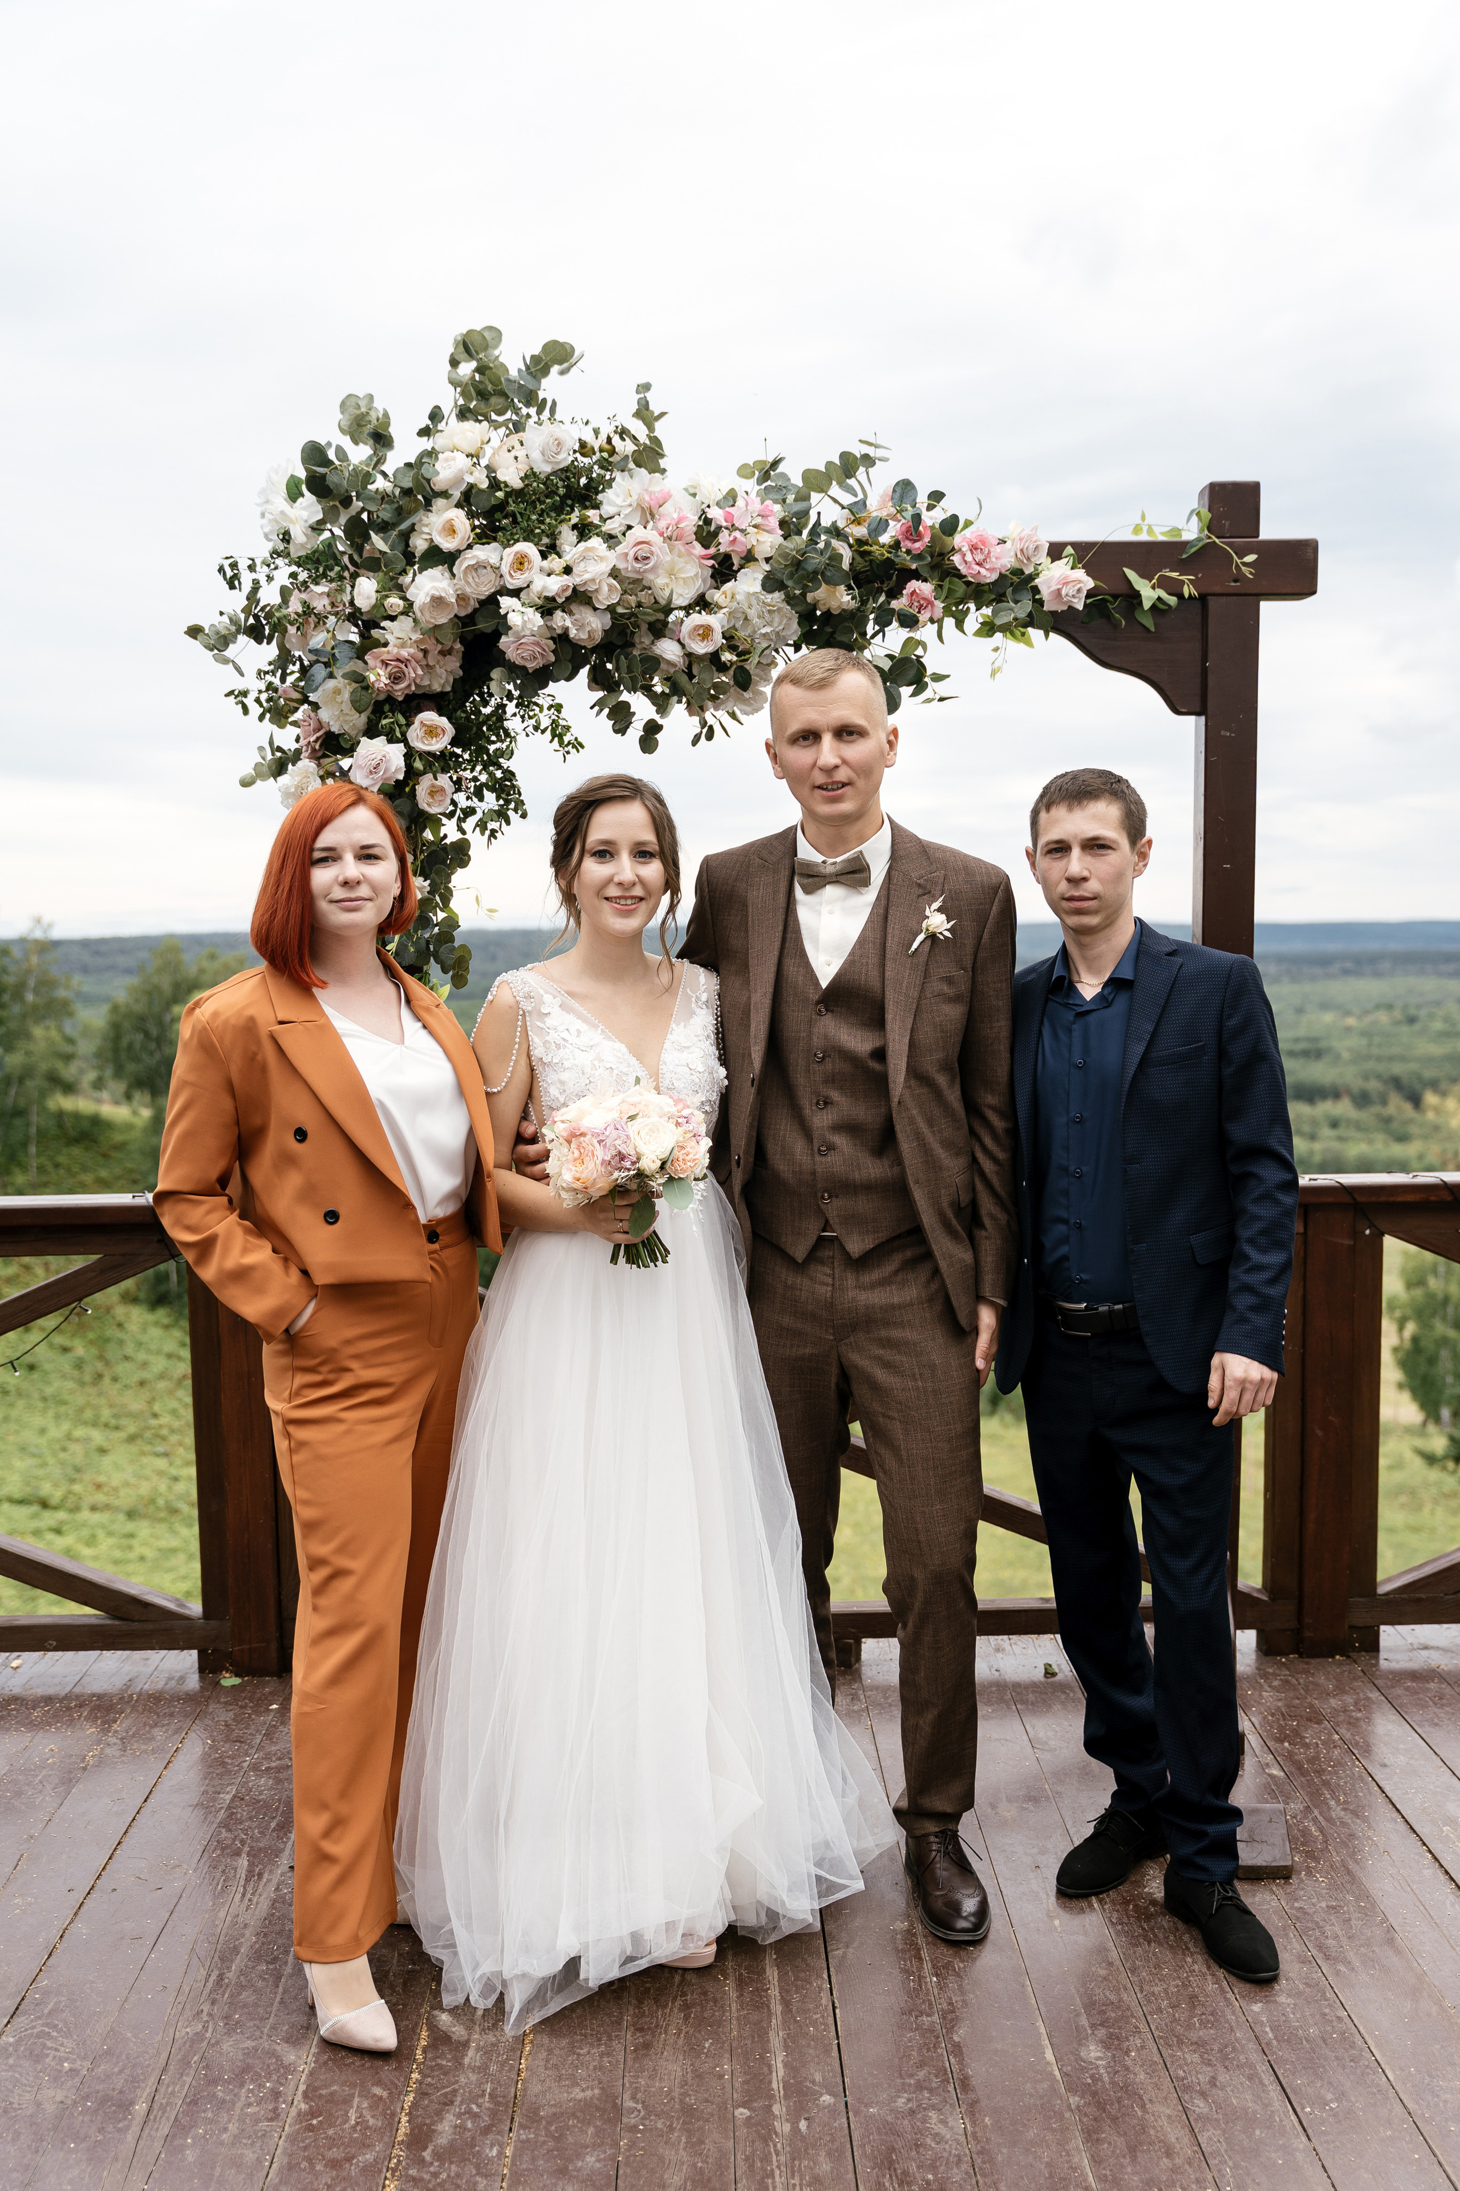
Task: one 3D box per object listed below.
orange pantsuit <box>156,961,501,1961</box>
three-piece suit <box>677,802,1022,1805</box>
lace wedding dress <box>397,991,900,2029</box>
[{"bbox_3d":[-0.553,0.466,2.838,0.460,1.300,0.340,-4,6,-36],"label":"orange pantsuit"},{"bbox_3d":[0.176,0.340,3.050,0.540,1.460,0.330,0,5,8],"label":"three-piece suit"},{"bbox_3d":[-0.153,0.517,2.963,0.680,1.390,0.620,-3,5,-25],"label":"lace wedding dress"}]

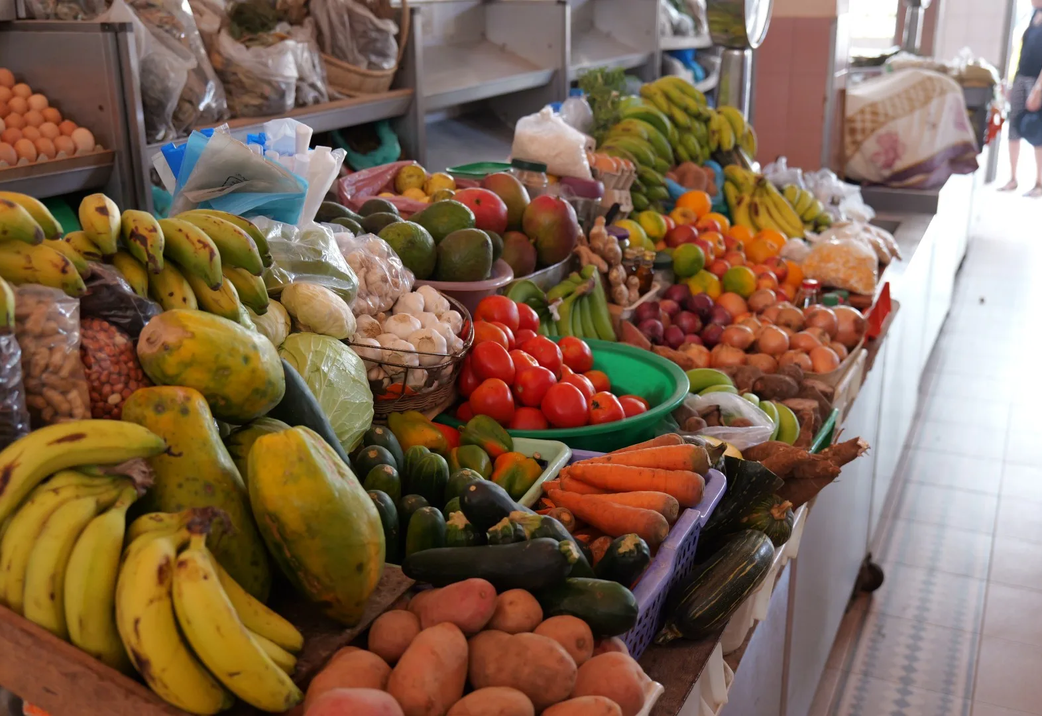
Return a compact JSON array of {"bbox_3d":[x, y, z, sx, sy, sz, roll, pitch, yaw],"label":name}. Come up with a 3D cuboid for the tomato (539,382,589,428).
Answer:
[{"bbox_3d":[0.062,0.069,1.610,0.070,0.066,0.070,-1,19,0],"label":"tomato"}]

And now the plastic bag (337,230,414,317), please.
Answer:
[{"bbox_3d":[-0.236,-0.134,1.760,0.130,0.135,0.115,-10,21,-25],"label":"plastic bag"}]

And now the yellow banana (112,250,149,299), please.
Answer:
[{"bbox_3d":[-0.498,-0.117,1.380,0.044,0.060,0.165,-13,40,-33],"label":"yellow banana"}]

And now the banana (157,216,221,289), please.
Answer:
[{"bbox_3d":[-0.425,-0.135,1.410,0.043,0.052,0.145,-18,43,-42],"label":"banana"}]

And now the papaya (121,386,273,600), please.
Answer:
[{"bbox_3d":[-0.387,0.158,1.300,0.140,0.285,0.140,-23,-24,0],"label":"papaya"}]

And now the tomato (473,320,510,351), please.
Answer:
[{"bbox_3d":[-0.049,-0.031,1.720,0.067,0.060,0.067,-1,19,0],"label":"tomato"}]

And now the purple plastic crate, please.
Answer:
[{"bbox_3d":[0.079,0.264,1.371,0.260,0.130,0.410,7,21,24],"label":"purple plastic crate"}]

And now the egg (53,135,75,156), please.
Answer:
[{"bbox_3d":[-0.930,-0.429,2.250,0.044,0.057,0.044,33,27,15],"label":"egg"}]

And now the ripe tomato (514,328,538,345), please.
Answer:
[{"bbox_3d":[0.009,-0.018,1.830,0.067,0.060,0.067,7,21,24],"label":"ripe tomato"}]

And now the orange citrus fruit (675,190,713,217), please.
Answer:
[{"bbox_3d":[0.380,-0.329,2.420,0.080,0.078,0.080,-1,19,0],"label":"orange citrus fruit"}]

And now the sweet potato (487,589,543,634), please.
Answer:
[{"bbox_3d":[-0.006,0.274,1.180,0.062,0.056,0.072,3,19,12],"label":"sweet potato"}]

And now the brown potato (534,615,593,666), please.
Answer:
[{"bbox_3d":[0.043,0.294,1.140,0.066,0.052,0.058,6,18,18],"label":"brown potato"}]

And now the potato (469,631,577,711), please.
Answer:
[{"bbox_3d":[0.001,0.324,1.140,0.118,0.076,0.083,7,20,20],"label":"potato"}]

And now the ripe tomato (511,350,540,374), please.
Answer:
[{"bbox_3d":[0.002,0.017,1.700,0.068,0.060,0.068,-1,19,0],"label":"ripe tomato"}]

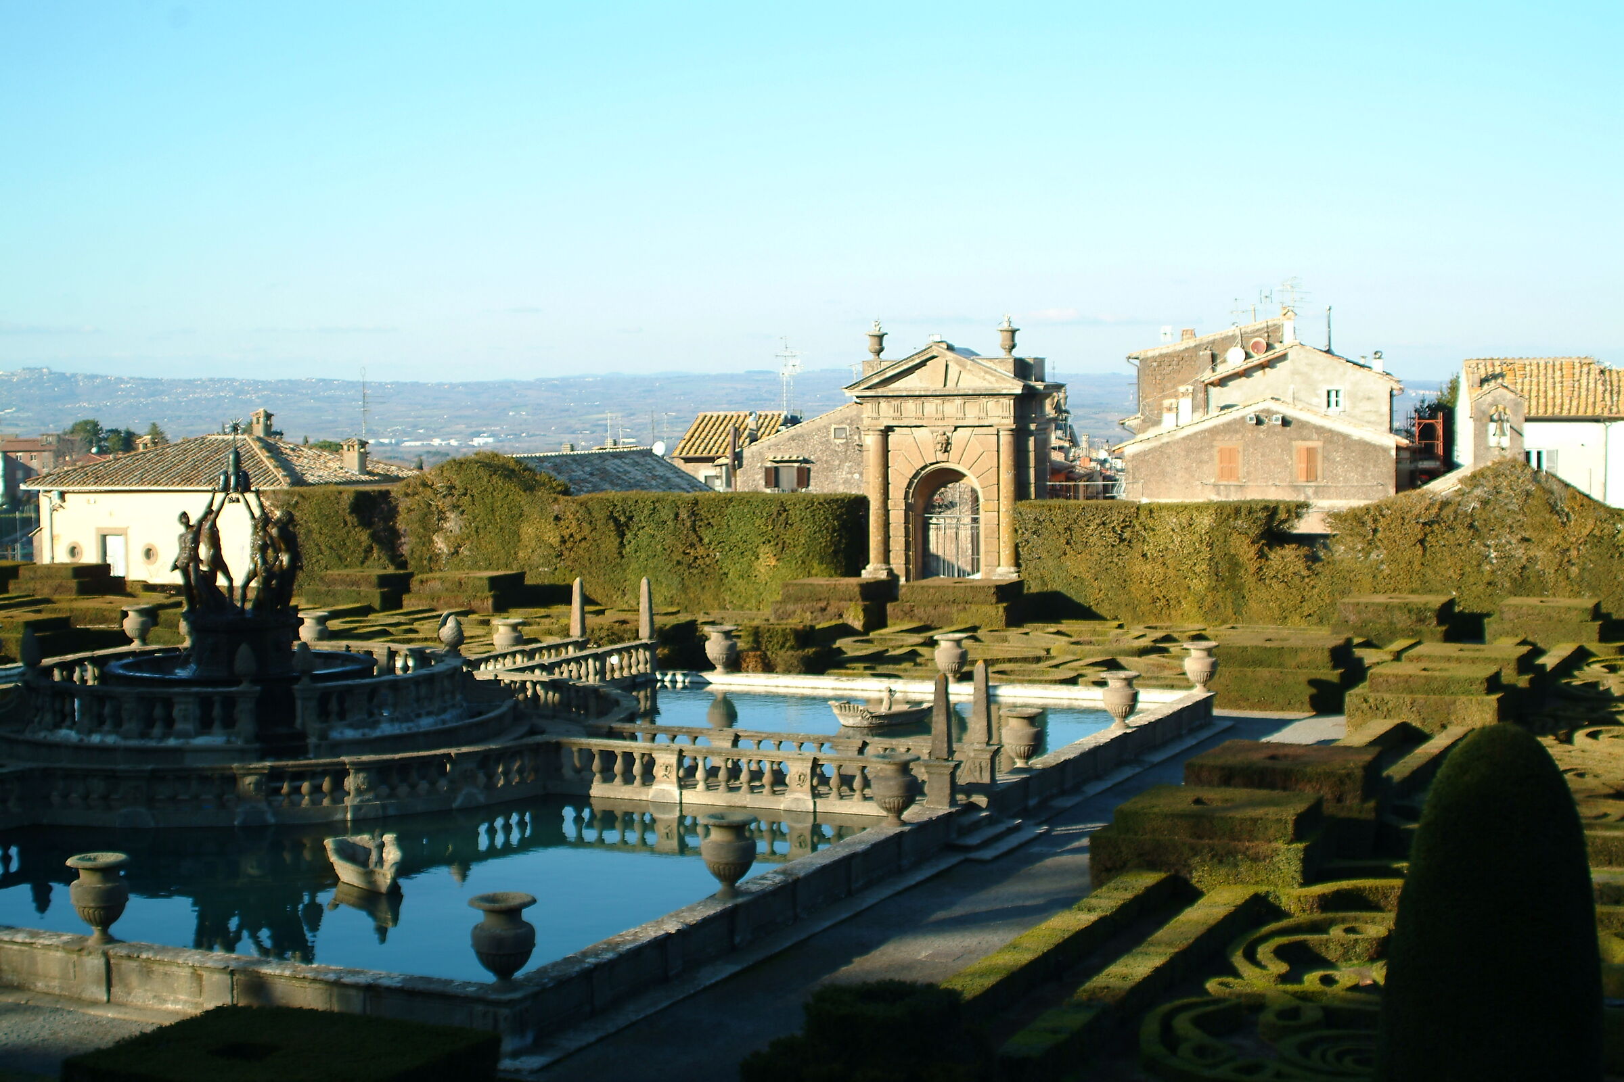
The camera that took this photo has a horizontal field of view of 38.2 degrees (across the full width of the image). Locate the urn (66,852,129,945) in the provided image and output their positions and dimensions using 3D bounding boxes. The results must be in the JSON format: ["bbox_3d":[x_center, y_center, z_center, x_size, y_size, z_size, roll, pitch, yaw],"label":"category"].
[{"bbox_3d":[-9.541,4.831,31.385,0.859,1.114,0.859,1,4,25],"label":"urn"}]

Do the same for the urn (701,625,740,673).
[{"bbox_3d":[-2.415,2.879,61.790,0.859,1.114,0.859,1,4,25],"label":"urn"}]

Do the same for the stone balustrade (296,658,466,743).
[{"bbox_3d":[-8.377,3.229,47.678,1.454,1.056,5.967,1,4,25],"label":"stone balustrade"}]

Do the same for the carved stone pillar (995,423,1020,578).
[{"bbox_3d":[6.783,-1.388,81.426,0.706,5.292,0.706,1,4,26],"label":"carved stone pillar"}]

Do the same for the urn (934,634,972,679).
[{"bbox_3d":[3.496,2.989,59.007,0.859,1.114,0.859,1,4,25],"label":"urn"}]

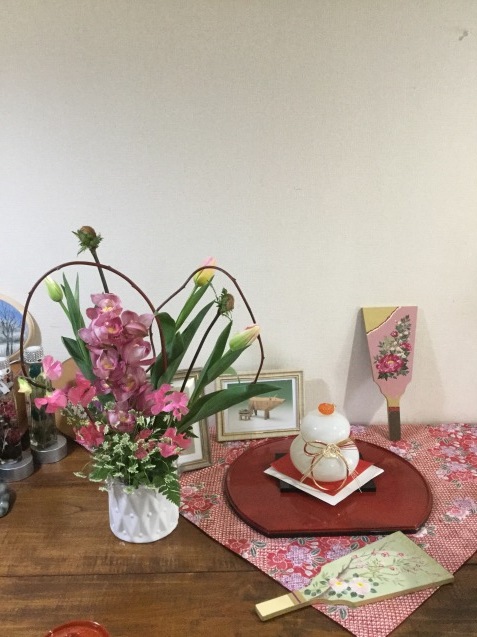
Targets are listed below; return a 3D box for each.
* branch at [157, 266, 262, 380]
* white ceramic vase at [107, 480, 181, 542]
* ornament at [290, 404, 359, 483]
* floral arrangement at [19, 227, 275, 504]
[{"bbox_3d":[-0.043,0.012,0.862,0.165,0.190,0.090,-1,16,0],"label":"branch"},{"bbox_3d":[-0.153,0.283,0.910,0.110,0.095,0.110,-1,16,0],"label":"white ceramic vase"},{"bbox_3d":[0.150,0.213,0.984,0.119,0.137,0.122,-1,16,0],"label":"ornament"},{"bbox_3d":[-0.134,0.068,0.842,0.385,0.395,0.240,-1,16,0],"label":"floral arrangement"}]

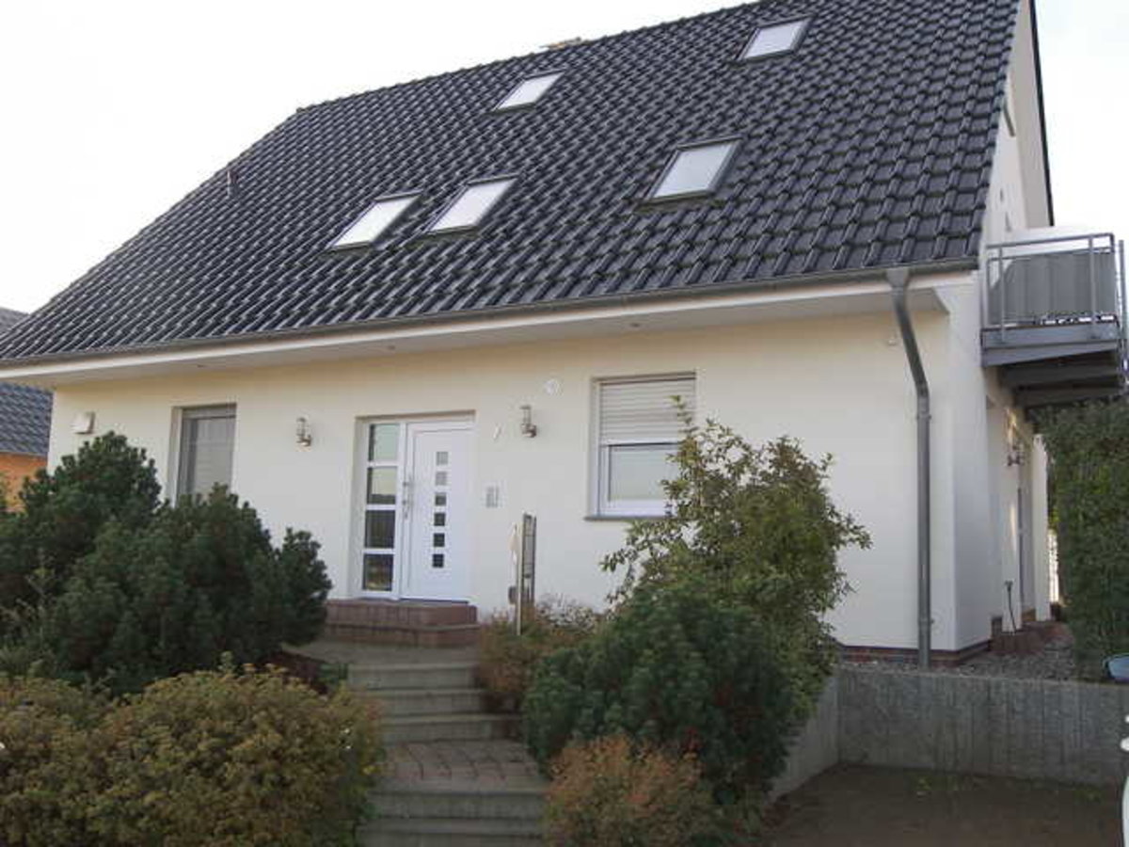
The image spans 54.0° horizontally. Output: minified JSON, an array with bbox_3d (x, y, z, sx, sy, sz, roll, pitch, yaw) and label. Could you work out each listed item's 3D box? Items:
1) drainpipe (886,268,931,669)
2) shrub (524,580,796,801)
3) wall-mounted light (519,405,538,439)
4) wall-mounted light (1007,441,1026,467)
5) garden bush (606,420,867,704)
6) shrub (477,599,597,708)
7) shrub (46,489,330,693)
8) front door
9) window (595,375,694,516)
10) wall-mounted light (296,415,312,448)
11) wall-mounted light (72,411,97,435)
[{"bbox_3d":[2.873,0.420,9.179,0.170,3.247,0.980,-2,-7,30],"label":"drainpipe"},{"bbox_3d":[0.613,1.700,7.116,1.620,1.250,1.500,1,-6,0],"label":"shrub"},{"bbox_3d":[-0.371,-0.015,11.671,0.130,0.340,0.190,-2,-7,30],"label":"wall-mounted light"},{"bbox_3d":[4.886,0.330,11.984,0.190,0.300,0.140,-2,-7,30],"label":"wall-mounted light"},{"bbox_3d":[1.294,1.039,8.358,1.920,2.100,1.750,1,-6,0],"label":"garden bush"},{"bbox_3d":[-0.202,1.867,8.964,0.950,0.820,0.850,-2,-7,30],"label":"shrub"},{"bbox_3d":[-3.495,1.519,10.260,2.400,1.750,2.100,-2,-7,30],"label":"shrub"},{"bbox_3d":[-1.632,0.956,12.641,1.703,2.089,0.130,-2,-7,30],"label":"front door"},{"bbox_3d":[0.815,0.241,11.169,1.170,1.426,0.150,-2,-7,30],"label":"window"},{"bbox_3d":[-3.115,0.096,13.278,0.130,0.340,0.190,-2,-7,30],"label":"wall-mounted light"},{"bbox_3d":[-6.699,-0.007,15.467,0.330,0.300,0.120,-2,-7,30],"label":"wall-mounted light"}]

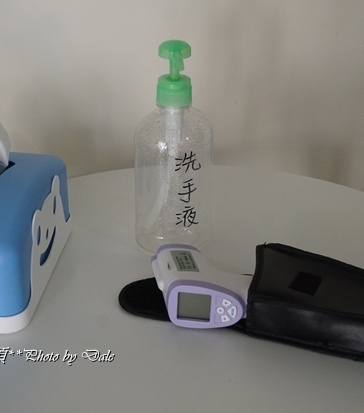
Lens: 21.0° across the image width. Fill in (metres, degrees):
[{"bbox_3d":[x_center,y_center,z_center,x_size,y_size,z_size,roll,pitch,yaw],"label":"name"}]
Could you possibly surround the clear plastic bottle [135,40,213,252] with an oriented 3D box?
[{"bbox_3d":[-0.008,-0.065,1.029,0.082,0.218,0.082,1,27,0],"label":"clear plastic bottle"}]

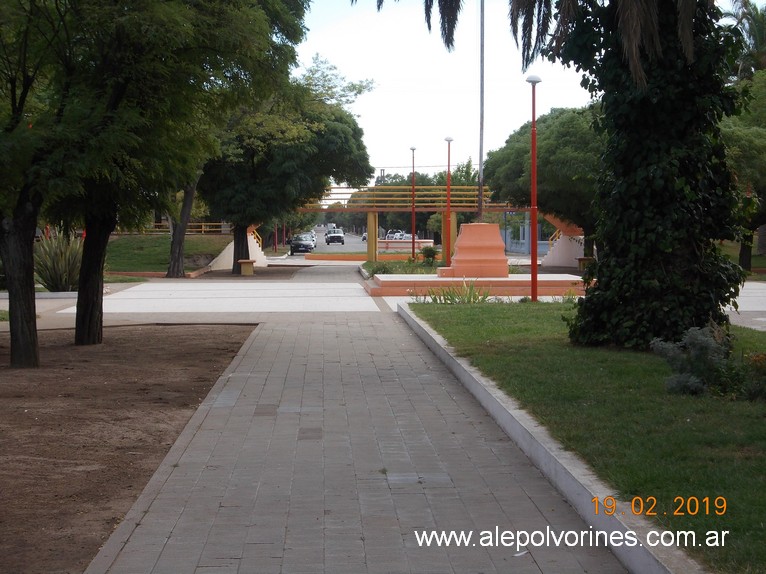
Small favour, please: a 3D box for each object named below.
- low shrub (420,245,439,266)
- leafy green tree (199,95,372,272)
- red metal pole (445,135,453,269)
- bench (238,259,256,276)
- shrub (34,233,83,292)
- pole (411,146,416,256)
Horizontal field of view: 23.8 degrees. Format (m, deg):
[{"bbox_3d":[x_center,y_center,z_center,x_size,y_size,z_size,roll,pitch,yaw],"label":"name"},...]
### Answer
[{"bbox_3d":[1.584,-1.072,61.786,0.620,0.750,0.620,0,2,-2],"label":"low shrub"},{"bbox_3d":[-3.230,-3.218,58.198,5.900,5.600,5.600,0,2,-2],"label":"leafy green tree"},{"bbox_3d":[2.232,-2.918,61.919,0.270,4.430,0.270,0,2,-2],"label":"red metal pole"},{"bbox_3d":[-4.275,-0.609,56.891,0.550,0.480,1.400,0,2,-2],"label":"bench"},{"bbox_3d":[-7.218,-0.566,40.576,1.200,1.300,1.150,0,2,-2],"label":"shrub"},{"bbox_3d":[1.182,-3.220,70.219,0.240,4.430,0.240,0,2,-2],"label":"pole"}]

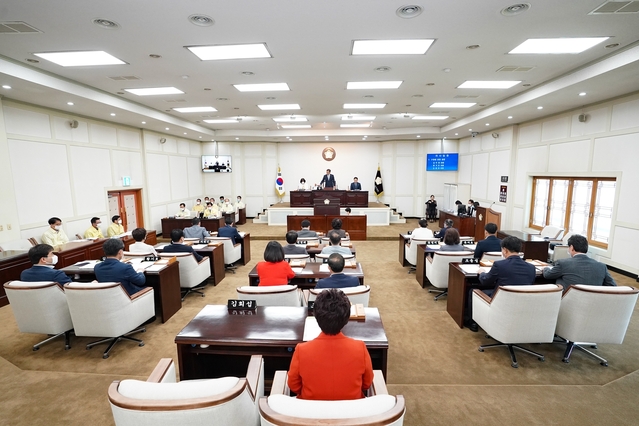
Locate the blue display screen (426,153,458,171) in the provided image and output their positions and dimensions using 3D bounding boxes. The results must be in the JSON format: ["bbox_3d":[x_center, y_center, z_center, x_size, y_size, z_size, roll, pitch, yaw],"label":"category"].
[{"bbox_3d":[5.984,-2.452,13.778,1.500,0.860,0.080,1,8,6],"label":"blue display screen"}]

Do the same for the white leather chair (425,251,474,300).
[{"bbox_3d":[2.137,1.006,4.734,0.650,0.900,0.670,0,7,6],"label":"white leather chair"}]

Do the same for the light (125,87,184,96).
[{"bbox_3d":[-3.699,-2.760,6.402,1.200,0.070,0.540,0,7,3],"label":"light"}]

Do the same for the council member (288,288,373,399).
[{"bbox_3d":[0.069,1.077,1.812,0.530,1.316,0.775,0,8,3],"label":"council member"}]

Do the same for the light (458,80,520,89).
[{"bbox_3d":[3.817,-2.863,6.407,1.210,0.060,0.520,0,8,3],"label":"light"}]

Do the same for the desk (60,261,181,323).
[{"bbox_3d":[-3.058,1.205,4.396,1.585,0.765,0.551,0,8,3],"label":"desk"}]

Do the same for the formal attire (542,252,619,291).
[{"bbox_3d":[3.193,0.822,3.519,0.622,0.694,0.530,-2,8,-9],"label":"formal attire"}]

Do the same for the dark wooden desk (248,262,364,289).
[{"bbox_3d":[-0.167,1.198,4.227,1.585,0.765,0.551,0,8,3],"label":"dark wooden desk"}]

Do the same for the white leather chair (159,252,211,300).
[{"bbox_3d":[-2.579,1.131,5.497,0.670,0.880,0.700,0,8,5],"label":"white leather chair"}]

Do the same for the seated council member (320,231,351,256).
[{"bbox_3d":[0.310,0.946,5.389,0.530,1.234,0.765,0,8,3],"label":"seated council member"}]

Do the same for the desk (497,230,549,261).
[{"bbox_3d":[4.666,0.905,6.627,0.530,0.765,1.173,0,8,3],"label":"desk"}]

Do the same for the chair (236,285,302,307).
[{"bbox_3d":[-0.559,1.212,3.364,0.650,0.900,0.670,-1,7,-5],"label":"chair"}]

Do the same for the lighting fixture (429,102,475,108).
[{"bbox_3d":[3.781,-3.048,8.017,1.200,0.070,0.560,0,7,3],"label":"lighting fixture"}]

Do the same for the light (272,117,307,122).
[{"bbox_3d":[-1.062,-3.476,10.523,1.212,0.071,0.556,0,8,3],"label":"light"}]

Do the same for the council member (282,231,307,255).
[{"bbox_3d":[-0.492,0.919,5.540,0.540,1.260,0.750,0,8,3],"label":"council member"}]

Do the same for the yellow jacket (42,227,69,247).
[{"bbox_3d":[-5.873,0.628,6.371,0.360,0.620,0.520,2,8,18],"label":"yellow jacket"}]

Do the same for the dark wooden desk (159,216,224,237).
[{"bbox_3d":[-4.281,0.443,9.701,2.020,0.660,0.520,0,7,3],"label":"dark wooden desk"}]

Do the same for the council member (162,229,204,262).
[{"bbox_3d":[-2.689,0.911,5.664,0.580,1.270,0.750,1,8,7],"label":"council member"}]

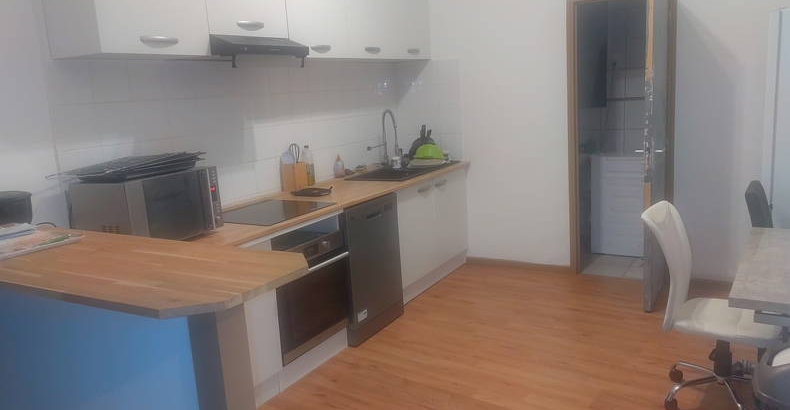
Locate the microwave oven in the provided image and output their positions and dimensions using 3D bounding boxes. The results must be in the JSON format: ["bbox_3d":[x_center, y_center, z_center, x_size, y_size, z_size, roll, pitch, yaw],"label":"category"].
[{"bbox_3d":[-1.119,0.006,2.816,0.360,0.295,0.515,1,12,25],"label":"microwave oven"}]

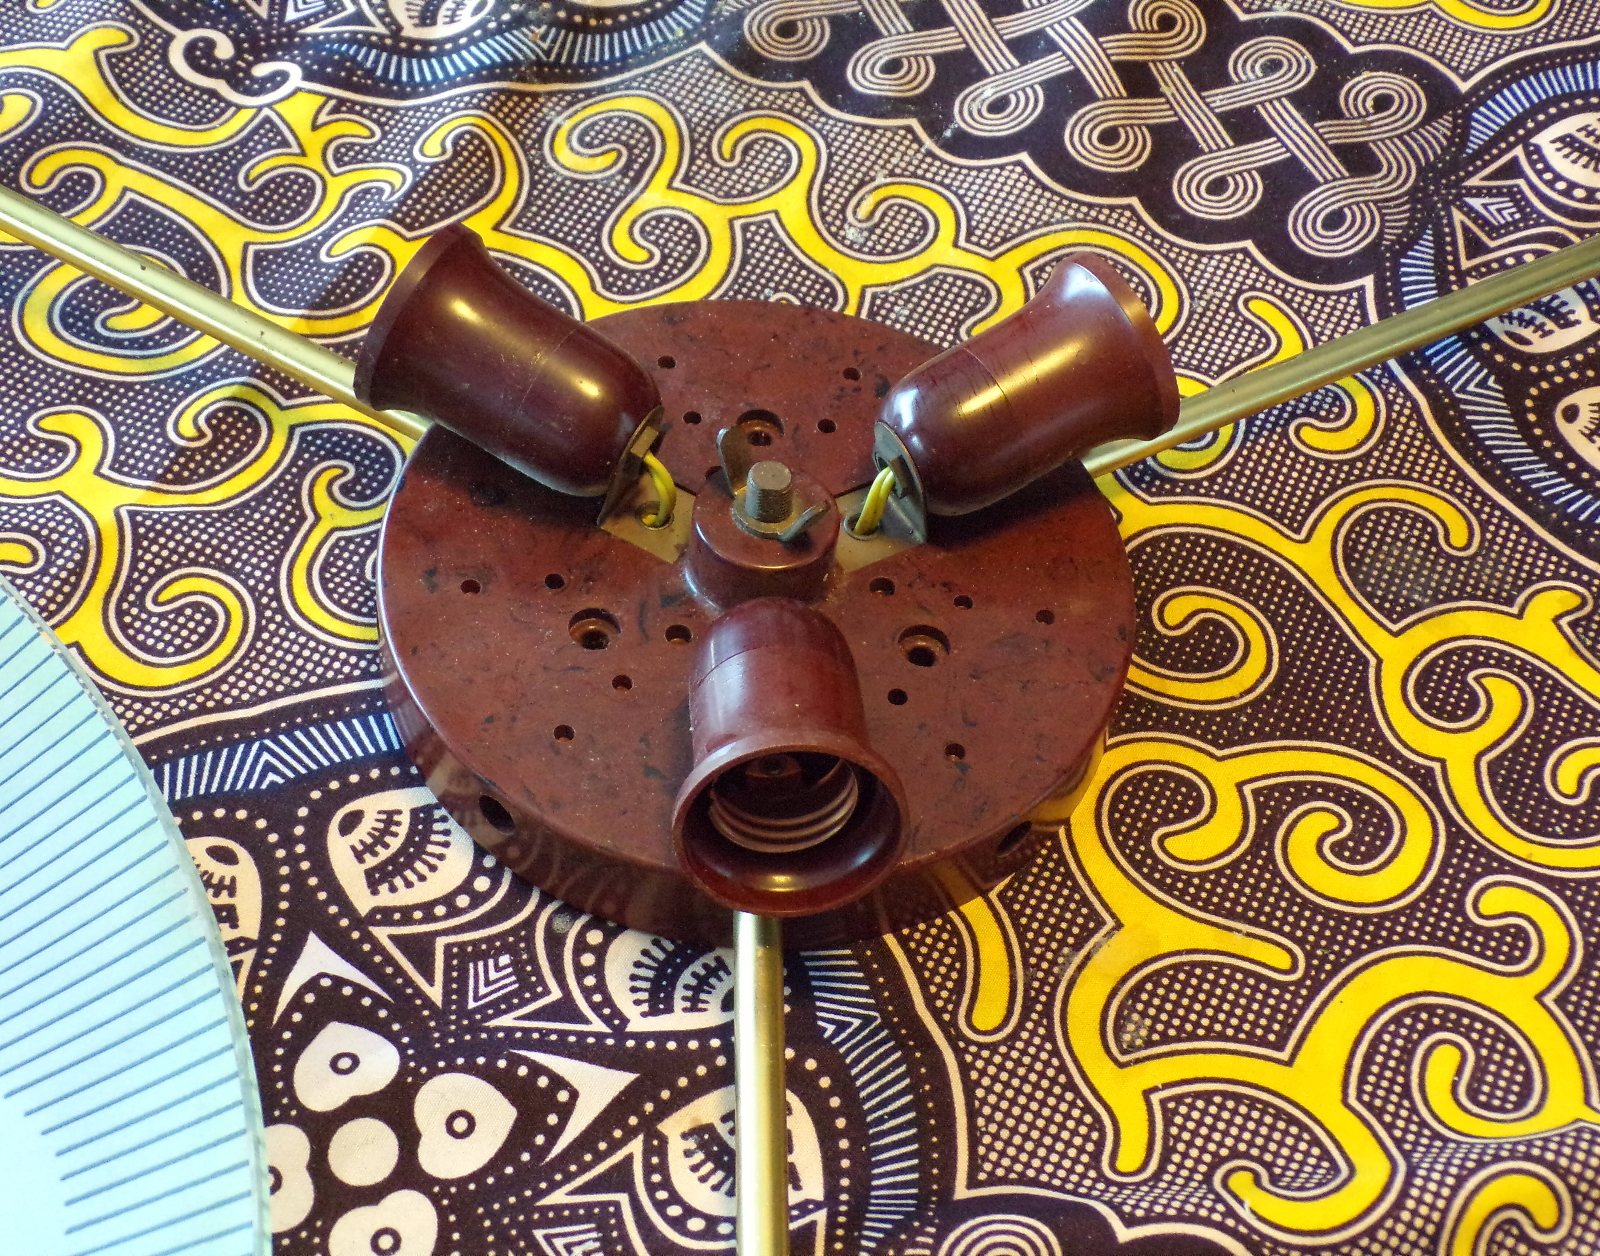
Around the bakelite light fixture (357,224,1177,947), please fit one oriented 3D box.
[{"bbox_3d":[-0.006,-0.019,0.513,0.182,0.076,0.177,1,51,-6],"label":"bakelite light fixture"}]

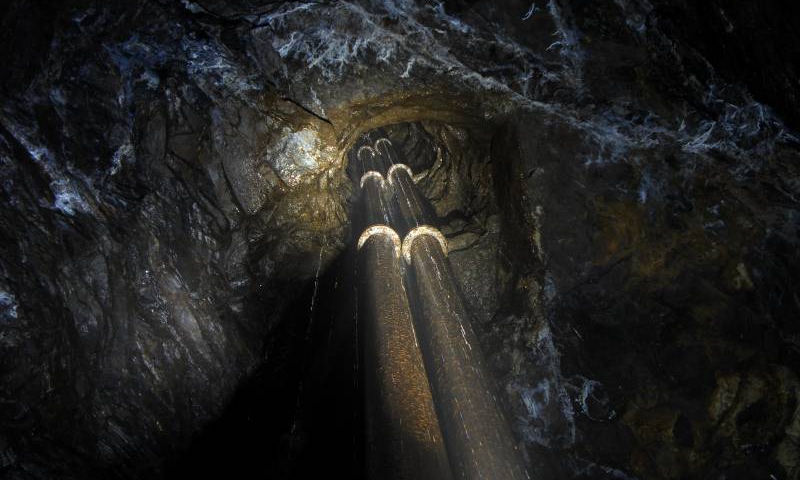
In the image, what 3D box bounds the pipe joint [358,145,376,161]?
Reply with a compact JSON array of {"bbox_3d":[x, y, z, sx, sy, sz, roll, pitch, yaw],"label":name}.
[{"bbox_3d":[-0.461,-1.208,12.659,0.250,0.070,0.250,0,-80,-3],"label":"pipe joint"}]

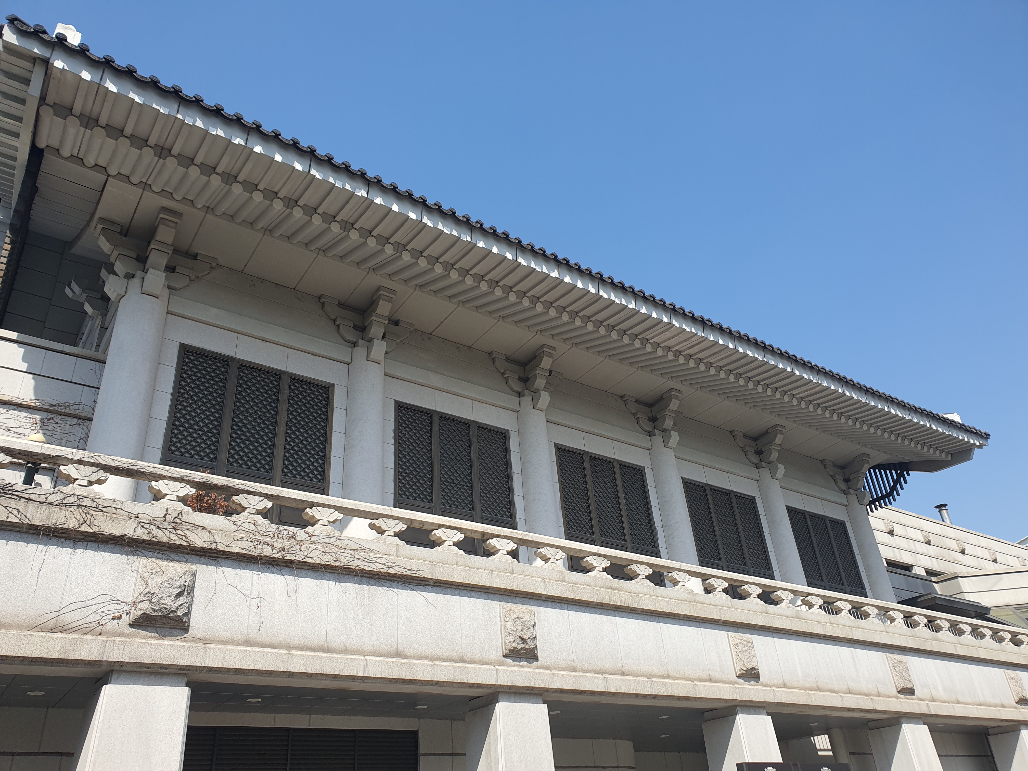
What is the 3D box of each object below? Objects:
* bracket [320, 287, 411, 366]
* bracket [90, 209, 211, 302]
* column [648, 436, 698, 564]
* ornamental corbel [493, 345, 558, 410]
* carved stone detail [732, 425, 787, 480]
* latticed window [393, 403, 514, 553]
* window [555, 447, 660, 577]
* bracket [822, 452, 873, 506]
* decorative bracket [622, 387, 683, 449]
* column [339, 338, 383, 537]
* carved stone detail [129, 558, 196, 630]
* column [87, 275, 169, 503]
[{"bbox_3d":[-3.256,-1.378,18.029,2.439,1.748,1.156,17,-38,-31],"label":"bracket"},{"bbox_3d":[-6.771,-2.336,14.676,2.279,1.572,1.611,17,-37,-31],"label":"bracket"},{"bbox_3d":[4.301,3.460,20.389,0.773,4.493,0.773,17,-37,-31],"label":"column"},{"bbox_3d":[0.715,-0.151,19.150,2.332,1.520,1.074,17,-37,-31],"label":"ornamental corbel"},{"bbox_3d":[8.550,2.240,25.418,2.439,1.748,1.156,17,-38,-31],"label":"carved stone detail"},{"bbox_3d":[-1.263,2.180,16.859,3.065,3.380,0.157,17,-37,-31],"label":"latticed window"},{"bbox_3d":[2.365,3.291,19.174,3.059,3.393,0.157,17,-37,-31],"label":"window"},{"bbox_3d":[12.485,3.446,27.881,2.439,1.748,1.156,17,-38,-31],"label":"bracket"},{"bbox_3d":[4.614,1.034,22.955,2.439,1.748,1.156,17,-38,-31],"label":"decorative bracket"},{"bbox_3d":[-2.997,1.214,15.739,0.773,4.493,0.773,-3,-31,-2],"label":"column"},{"bbox_3d":[-3.569,2.132,7.913,0.574,0.645,0.118,17,-37,-31],"label":"carved stone detail"},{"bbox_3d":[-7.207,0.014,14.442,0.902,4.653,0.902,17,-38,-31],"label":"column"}]

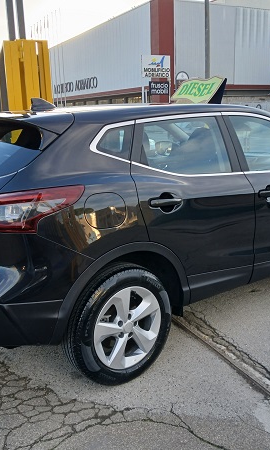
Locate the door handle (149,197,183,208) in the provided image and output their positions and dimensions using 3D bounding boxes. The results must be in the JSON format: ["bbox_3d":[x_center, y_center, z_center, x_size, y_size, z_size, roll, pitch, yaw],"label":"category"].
[{"bbox_3d":[0.177,-0.114,2.495,0.220,0.050,0.060,-10,15,-36],"label":"door handle"}]

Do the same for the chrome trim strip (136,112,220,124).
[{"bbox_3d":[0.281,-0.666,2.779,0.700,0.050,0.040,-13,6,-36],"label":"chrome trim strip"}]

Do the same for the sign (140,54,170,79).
[{"bbox_3d":[1.661,-12.660,36.000,2.500,1.780,0.150,-7,15,-23],"label":"sign"}]

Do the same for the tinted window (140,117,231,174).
[{"bbox_3d":[0.326,-0.470,2.707,0.710,0.395,0.050,-10,-13,-36],"label":"tinted window"}]

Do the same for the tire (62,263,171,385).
[{"bbox_3d":[-0.090,0.555,2.583,0.685,0.680,0.220,-10,15,-36],"label":"tire"}]

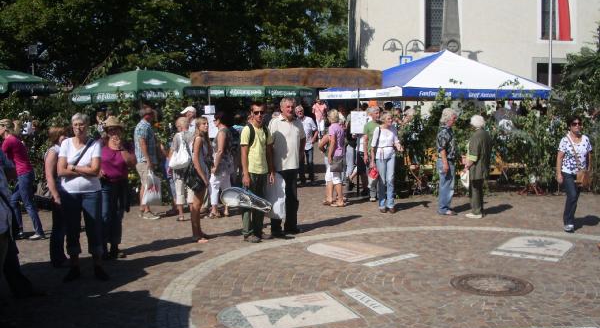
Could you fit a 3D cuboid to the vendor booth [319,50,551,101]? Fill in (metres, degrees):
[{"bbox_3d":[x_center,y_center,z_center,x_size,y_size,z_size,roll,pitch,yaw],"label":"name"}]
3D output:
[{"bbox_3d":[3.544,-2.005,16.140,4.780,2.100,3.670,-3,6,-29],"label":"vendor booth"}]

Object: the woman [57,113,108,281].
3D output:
[{"bbox_3d":[-2.263,0.327,6.241,0.500,1.686,0.380,-2,5,-16],"label":"woman"}]

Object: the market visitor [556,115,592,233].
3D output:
[{"bbox_3d":[3.846,0.151,8.575,0.520,1.640,0.360,2,6,18],"label":"market visitor"}]

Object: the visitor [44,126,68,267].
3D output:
[{"bbox_3d":[-2.684,0.348,6.762,0.400,1.552,0.430,-1,5,-13],"label":"visitor"}]

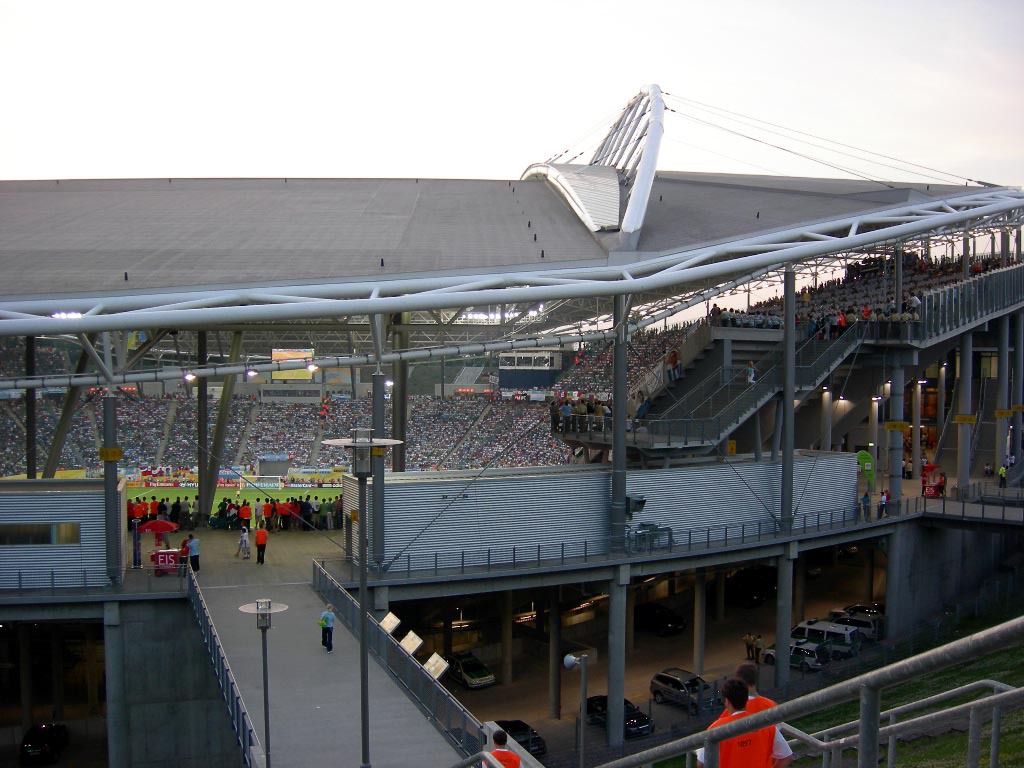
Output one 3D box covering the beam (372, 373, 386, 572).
[{"bbox_3d":[-6.342,4.047,50.700,0.600,9.280,0.600,0,2,-7],"label":"beam"}]

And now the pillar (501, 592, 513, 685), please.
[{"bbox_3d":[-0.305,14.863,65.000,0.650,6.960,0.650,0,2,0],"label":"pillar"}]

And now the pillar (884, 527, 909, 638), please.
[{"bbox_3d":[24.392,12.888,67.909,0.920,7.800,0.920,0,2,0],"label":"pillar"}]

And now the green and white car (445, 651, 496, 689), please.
[{"bbox_3d":[-2.601,16.870,63.478,1.760,1.460,4.500,-1,3,-24],"label":"green and white car"}]

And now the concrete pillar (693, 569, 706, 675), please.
[{"bbox_3d":[11.705,14.475,66.300,0.660,7.470,0.660,1,2,10],"label":"concrete pillar"}]

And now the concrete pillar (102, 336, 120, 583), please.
[{"bbox_3d":[-17.827,3.294,47.400,0.600,11.080,0.600,0,2,-21],"label":"concrete pillar"}]

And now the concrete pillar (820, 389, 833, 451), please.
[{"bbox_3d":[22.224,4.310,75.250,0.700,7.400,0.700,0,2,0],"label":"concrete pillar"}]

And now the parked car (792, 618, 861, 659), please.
[{"bbox_3d":[20.660,17.258,71.800,4.800,1.980,1.850,1,2,35],"label":"parked car"}]

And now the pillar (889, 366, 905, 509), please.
[{"bbox_3d":[23.300,3.350,64.600,0.830,9.000,0.830,0,2,0],"label":"pillar"}]

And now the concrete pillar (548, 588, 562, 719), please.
[{"bbox_3d":[2.406,14.630,58.900,0.650,7.740,0.650,0,2,2],"label":"concrete pillar"}]

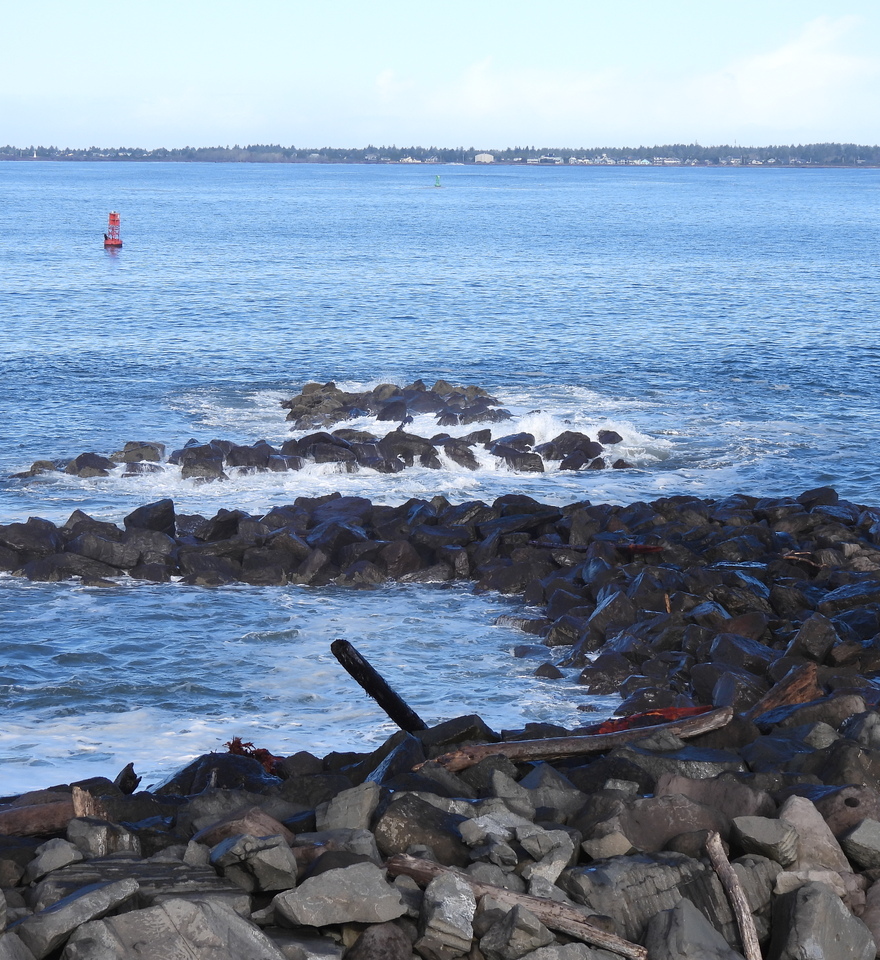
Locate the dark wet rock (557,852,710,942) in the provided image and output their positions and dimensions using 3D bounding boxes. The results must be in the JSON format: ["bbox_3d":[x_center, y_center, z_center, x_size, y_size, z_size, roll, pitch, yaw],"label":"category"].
[{"bbox_3d":[2.678,5.792,43.500,2.050,1.050,1.500,0,6,0],"label":"dark wet rock"}]

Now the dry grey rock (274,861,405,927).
[{"bbox_3d":[-1.260,5.185,39.414,1.580,0.700,1.050,0,6,0],"label":"dry grey rock"}]

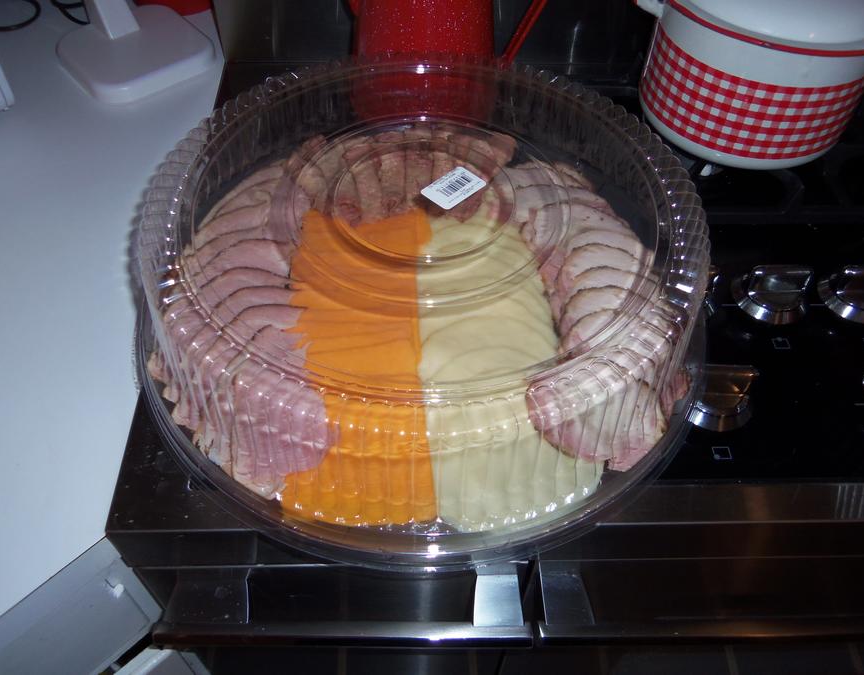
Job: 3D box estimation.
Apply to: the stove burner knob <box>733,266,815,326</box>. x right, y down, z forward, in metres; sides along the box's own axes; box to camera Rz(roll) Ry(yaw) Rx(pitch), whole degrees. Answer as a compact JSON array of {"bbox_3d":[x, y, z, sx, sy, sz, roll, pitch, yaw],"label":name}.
[{"bbox_3d":[0.300,-0.048,0.631,0.066,0.035,0.066,-1,55,0],"label":"stove burner knob"}]

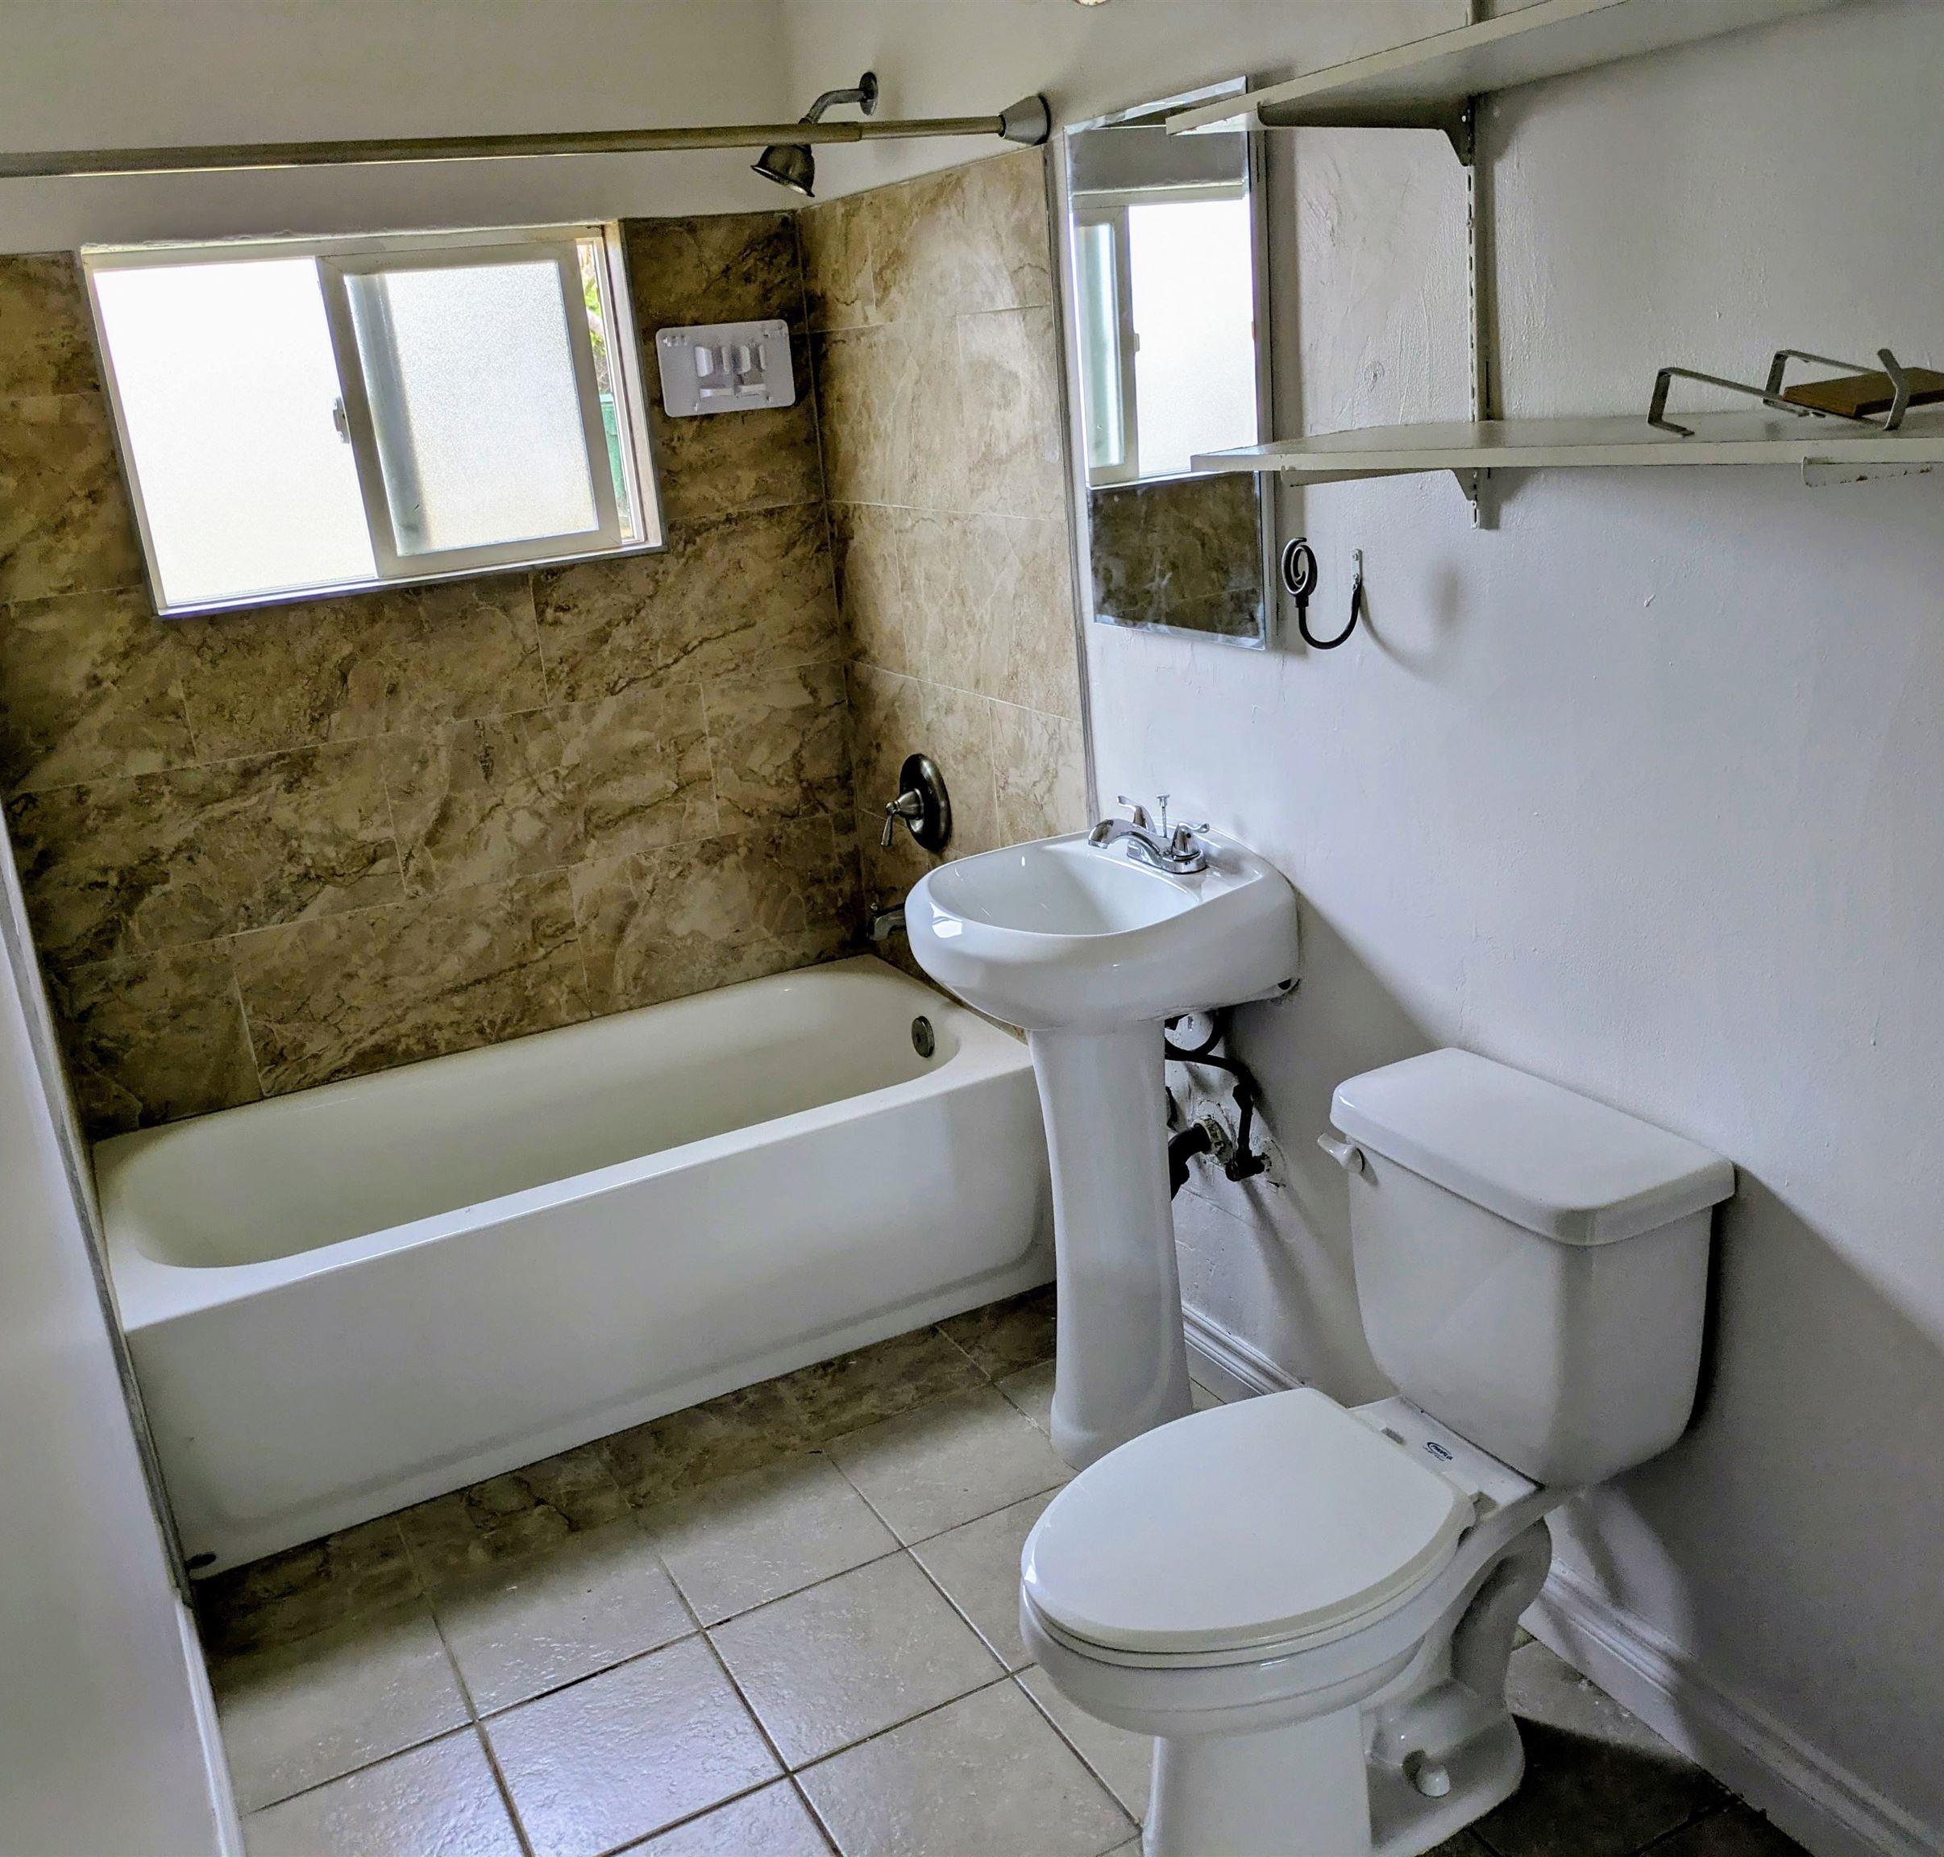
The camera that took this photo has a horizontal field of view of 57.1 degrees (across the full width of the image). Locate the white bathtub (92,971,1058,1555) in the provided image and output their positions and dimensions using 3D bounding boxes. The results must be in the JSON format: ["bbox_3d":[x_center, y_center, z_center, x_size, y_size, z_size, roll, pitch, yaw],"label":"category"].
[{"bbox_3d":[-0.664,0.500,3.144,1.494,0.420,0.740,-14,20,-25],"label":"white bathtub"}]

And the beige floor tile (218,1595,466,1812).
[{"bbox_3d":[-0.828,1.008,2.329,0.294,0.010,0.294,-14,20,-25],"label":"beige floor tile"}]

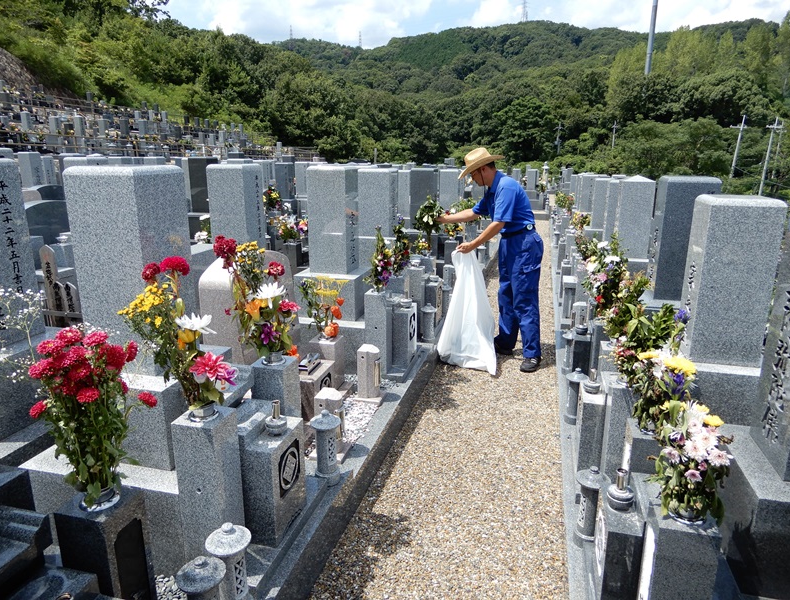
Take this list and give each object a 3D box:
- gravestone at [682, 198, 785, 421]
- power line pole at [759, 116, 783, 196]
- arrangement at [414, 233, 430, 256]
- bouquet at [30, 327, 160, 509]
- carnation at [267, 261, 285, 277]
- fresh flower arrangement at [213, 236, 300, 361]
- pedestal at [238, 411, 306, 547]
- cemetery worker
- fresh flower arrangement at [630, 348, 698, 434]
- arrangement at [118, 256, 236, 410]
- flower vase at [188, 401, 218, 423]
[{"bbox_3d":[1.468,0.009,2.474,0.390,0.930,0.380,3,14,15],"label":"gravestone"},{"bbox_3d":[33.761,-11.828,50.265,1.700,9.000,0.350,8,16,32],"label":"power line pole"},{"bbox_3d":[0.235,-0.484,4.928,0.134,0.178,0.139,4,14,15],"label":"arrangement"},{"bbox_3d":[-0.695,0.270,1.292,0.252,0.416,0.252,4,15,14],"label":"bouquet"},{"bbox_3d":[-0.449,-0.119,2.104,0.060,0.052,0.060,0,13,0],"label":"carnation"},{"bbox_3d":[-0.535,-0.002,2.158,0.307,0.465,0.277,4,14,15],"label":"fresh flower arrangement"},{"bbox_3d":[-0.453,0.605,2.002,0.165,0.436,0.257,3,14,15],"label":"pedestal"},{"bbox_3d":[0.739,-0.334,4.399,0.822,1.690,0.544,4,14,15],"label":"cemetery worker"},{"bbox_3d":[0.877,0.295,1.815,0.199,0.266,0.199,4,15,14],"label":"fresh flower arrangement"},{"bbox_3d":[-0.659,0.100,1.699,0.295,0.460,0.328,4,15,14],"label":"arrangement"},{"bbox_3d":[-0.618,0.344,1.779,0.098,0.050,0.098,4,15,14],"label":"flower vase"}]

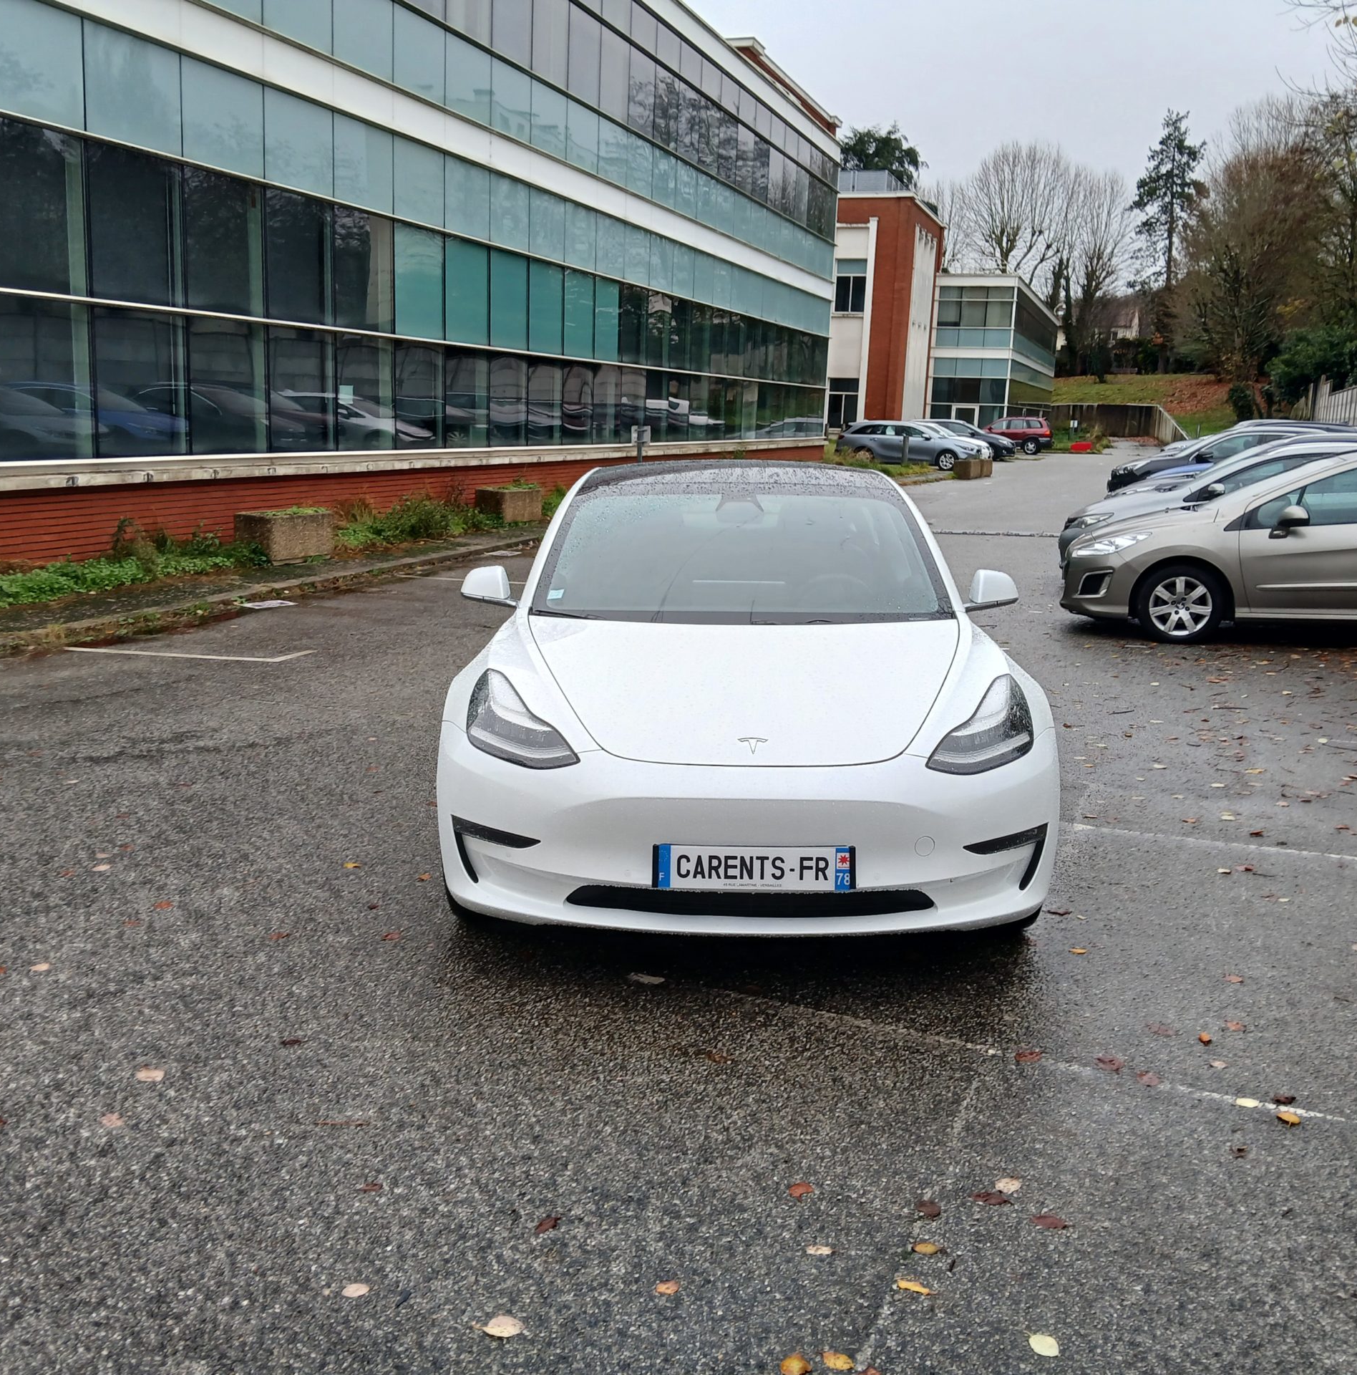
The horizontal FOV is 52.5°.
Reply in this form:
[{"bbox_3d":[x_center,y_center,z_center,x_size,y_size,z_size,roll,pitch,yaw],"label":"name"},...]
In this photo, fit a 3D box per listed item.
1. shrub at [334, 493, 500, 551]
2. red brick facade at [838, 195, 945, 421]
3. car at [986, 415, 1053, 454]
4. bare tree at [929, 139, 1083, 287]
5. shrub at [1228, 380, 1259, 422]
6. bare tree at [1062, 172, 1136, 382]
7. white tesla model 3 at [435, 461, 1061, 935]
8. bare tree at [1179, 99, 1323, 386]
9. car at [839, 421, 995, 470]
[{"bbox_3d":[-3.156,-2.144,16.842,0.900,0.580,2.600,6,12,18],"label":"shrub"},{"bbox_3d":[8.228,-14.376,54.892,3.400,10.000,6.600,6,12,18],"label":"red brick facade"},{"bbox_3d":[14.944,-11.372,61.979,4.150,1.660,1.700,6,12,18],"label":"car"},{"bbox_3d":[24.296,-31.563,102.000,10.930,18.190,10.930,6,12,18],"label":"bare tree"},{"bbox_3d":[27.117,-13.730,66.000,1.440,2.030,1.440,6,12,18],"label":"shrub"},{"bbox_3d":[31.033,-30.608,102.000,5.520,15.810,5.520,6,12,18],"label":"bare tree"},{"bbox_3d":[0.243,-0.261,5.856,1.860,1.443,4.690,1,11,1],"label":"white tesla model 3"},{"bbox_3d":[32.412,-25.191,78.000,8.600,16.400,8.600,6,12,18],"label":"bare tree"},{"bbox_3d":[7.246,-7.684,43.435,4.600,1.470,1.800,6,12,18],"label":"car"}]

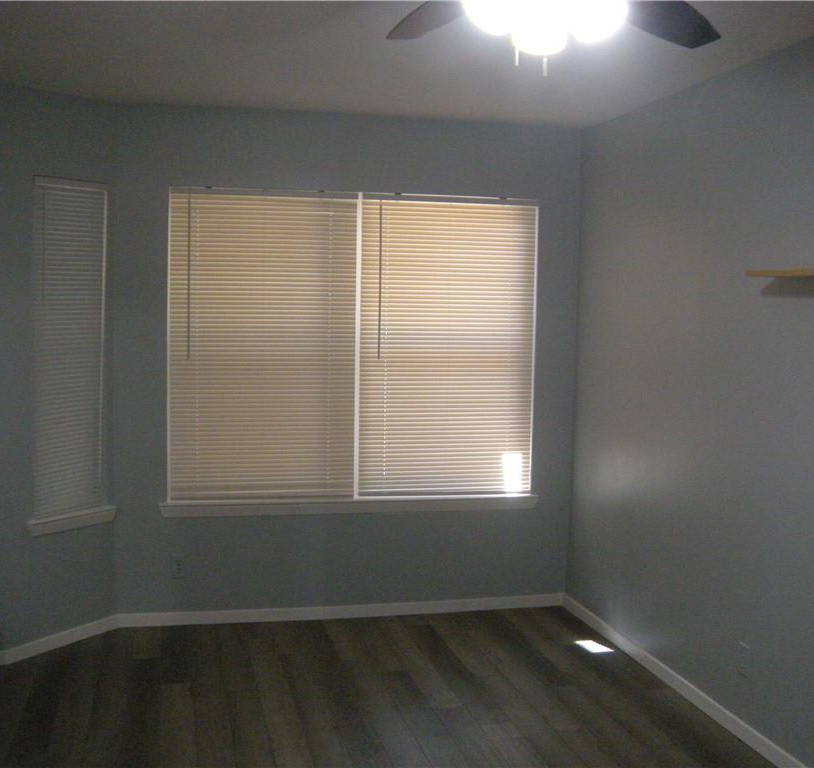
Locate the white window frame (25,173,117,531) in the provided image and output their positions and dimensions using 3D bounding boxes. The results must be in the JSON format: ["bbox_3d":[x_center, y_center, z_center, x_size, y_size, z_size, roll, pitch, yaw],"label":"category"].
[{"bbox_3d":[-1.508,-0.124,4.612,0.080,1.550,0.472,4,6,34],"label":"white window frame"}]

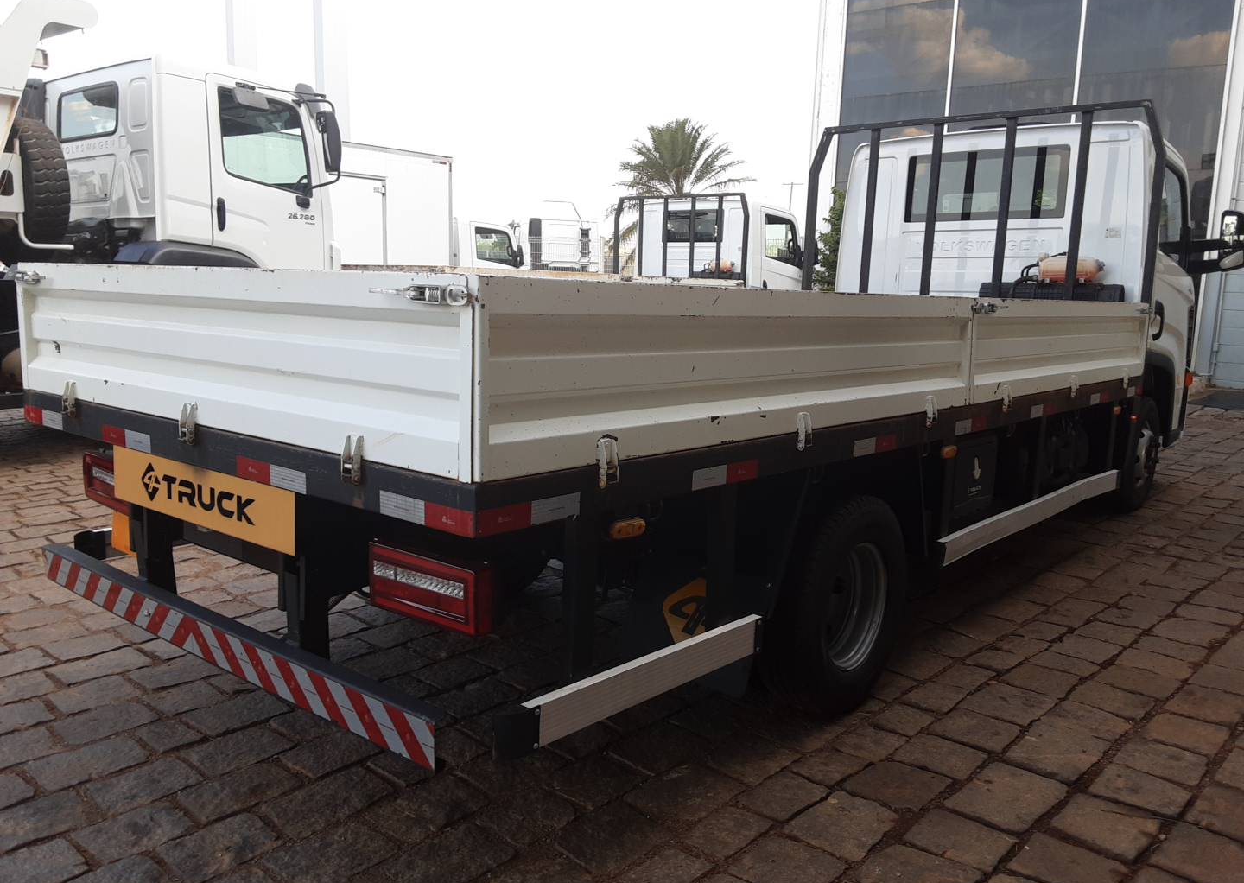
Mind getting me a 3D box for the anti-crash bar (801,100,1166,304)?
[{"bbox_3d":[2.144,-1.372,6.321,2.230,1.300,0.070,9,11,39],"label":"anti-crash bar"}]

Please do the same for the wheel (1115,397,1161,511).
[{"bbox_3d":[3.522,0.060,7.026,0.240,0.785,0.790,9,11,39],"label":"wheel"}]

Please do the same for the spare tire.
[{"bbox_3d":[-4.392,-1.824,7.348,1.045,1.045,0.290,8,11,37],"label":"spare tire"}]

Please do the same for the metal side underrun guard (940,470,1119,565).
[{"bbox_3d":[2.041,0.324,4.863,0.045,0.108,2.500,9,11,39],"label":"metal side underrun guard"}]

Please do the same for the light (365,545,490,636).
[{"bbox_3d":[-0.433,0.327,2.284,0.367,0.146,0.070,9,11,39],"label":"light"}]

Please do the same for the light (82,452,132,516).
[{"bbox_3d":[-1.641,0.136,3.288,0.367,0.148,0.070,9,11,39],"label":"light"}]

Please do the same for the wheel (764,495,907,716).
[{"bbox_3d":[0.746,0.572,3.671,0.250,0.785,0.790,9,11,39],"label":"wheel"}]

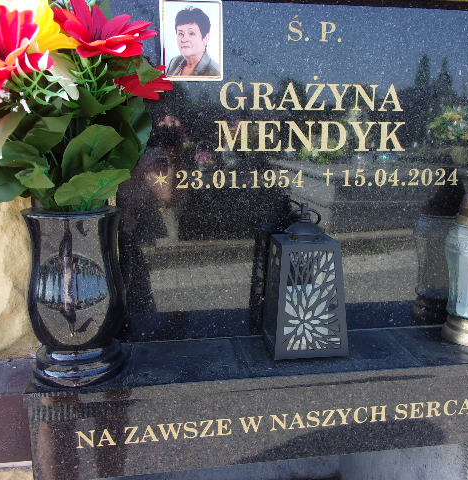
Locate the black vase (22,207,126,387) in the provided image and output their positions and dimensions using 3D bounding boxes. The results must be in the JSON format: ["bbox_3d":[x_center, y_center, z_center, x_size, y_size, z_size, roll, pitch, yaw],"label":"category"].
[{"bbox_3d":[-0.168,0.056,0.554,0.100,0.173,0.100,-2,9,-9],"label":"black vase"}]

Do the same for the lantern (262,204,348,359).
[{"bbox_3d":[0.083,0.043,0.618,0.086,0.174,0.086,-1,9,-7],"label":"lantern"}]

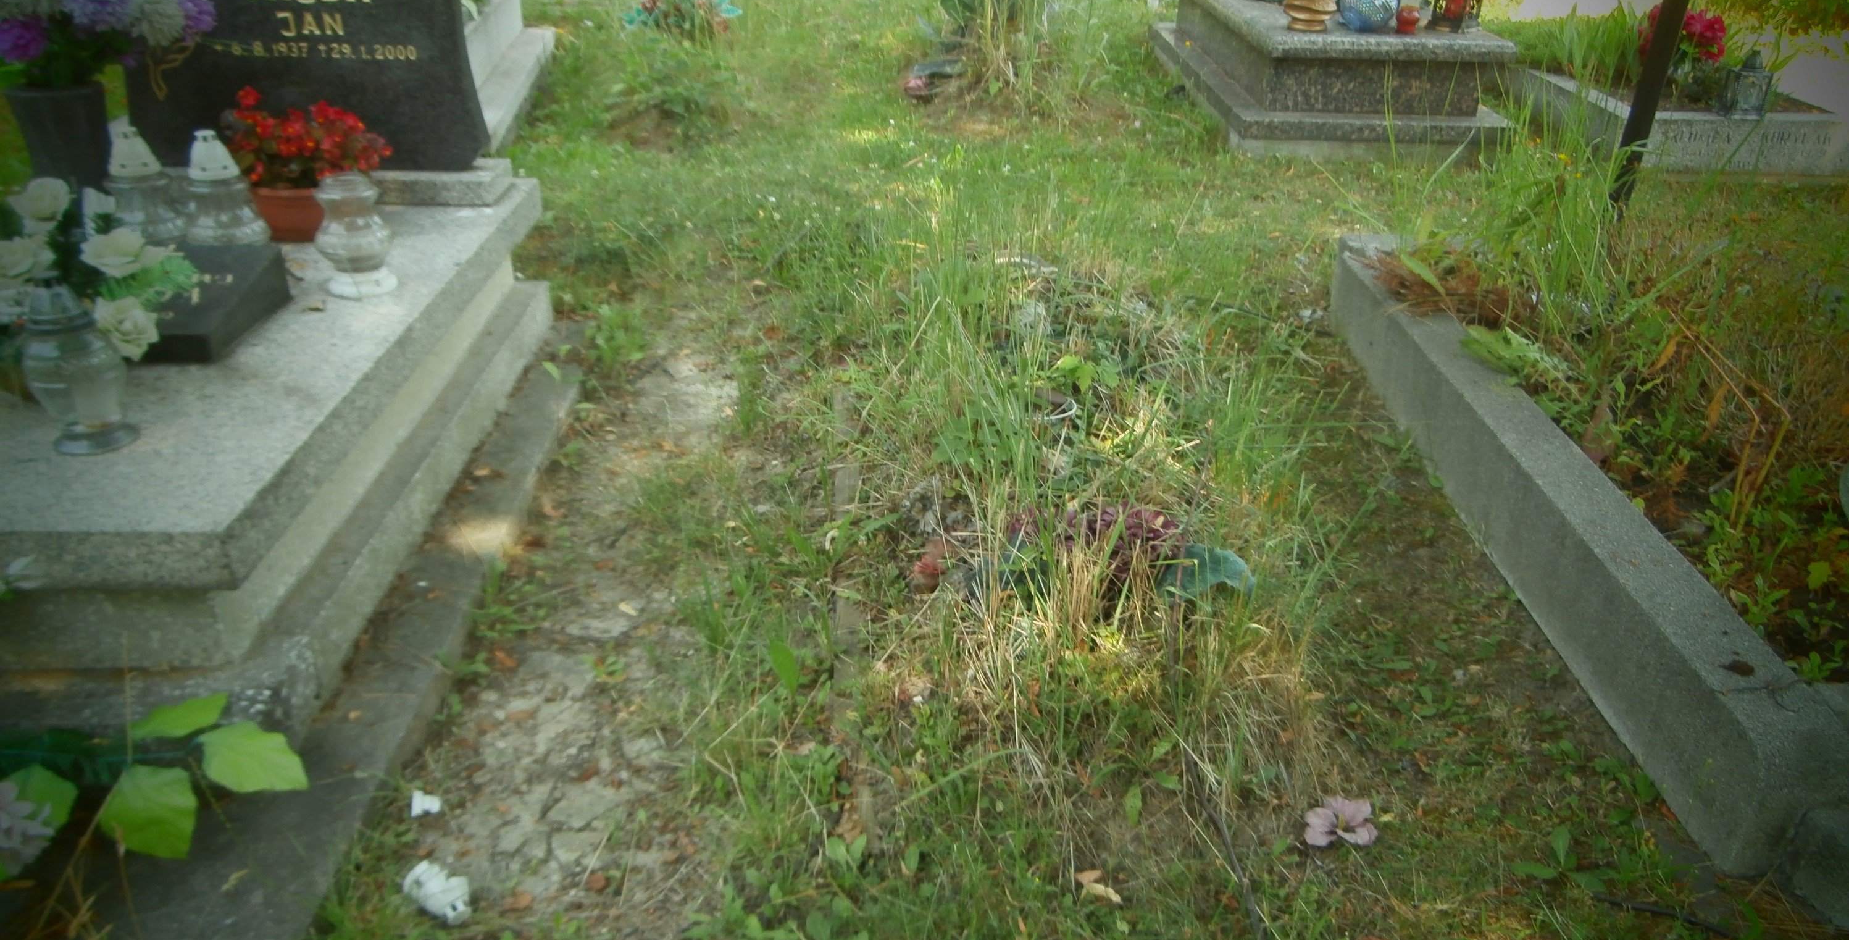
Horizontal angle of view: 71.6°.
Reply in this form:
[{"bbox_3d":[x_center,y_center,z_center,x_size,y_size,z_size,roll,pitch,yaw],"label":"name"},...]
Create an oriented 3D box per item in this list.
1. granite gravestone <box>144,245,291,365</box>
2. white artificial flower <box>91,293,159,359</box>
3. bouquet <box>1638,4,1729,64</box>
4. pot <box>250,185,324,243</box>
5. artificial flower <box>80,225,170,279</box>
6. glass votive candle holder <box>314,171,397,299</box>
[{"bbox_3d":[-1.321,-0.289,2.176,0.345,0.100,0.300,0,28,-2],"label":"granite gravestone"},{"bbox_3d":[-1.264,-0.225,2.030,0.095,0.095,0.080,-9,29,-19],"label":"white artificial flower"},{"bbox_3d":[2.950,-1.697,4.996,0.295,0.229,0.234,0,28,-2],"label":"bouquet"},{"bbox_3d":[-1.270,-0.515,2.570,0.152,0.112,0.152,-12,31,-24],"label":"pot"},{"bbox_3d":[-1.278,-0.350,2.050,0.120,0.075,0.100,-10,29,-21],"label":"artificial flower"},{"bbox_3d":[-1.029,-0.427,2.320,0.133,0.190,0.133,-11,31,-22],"label":"glass votive candle holder"}]

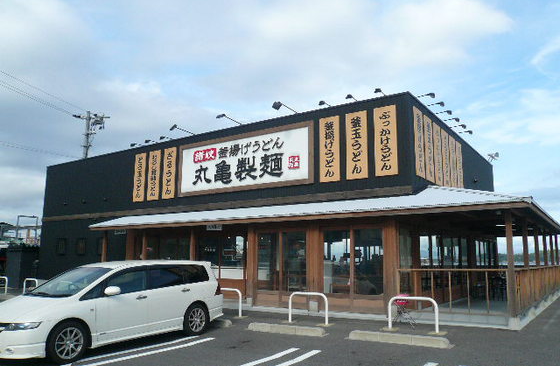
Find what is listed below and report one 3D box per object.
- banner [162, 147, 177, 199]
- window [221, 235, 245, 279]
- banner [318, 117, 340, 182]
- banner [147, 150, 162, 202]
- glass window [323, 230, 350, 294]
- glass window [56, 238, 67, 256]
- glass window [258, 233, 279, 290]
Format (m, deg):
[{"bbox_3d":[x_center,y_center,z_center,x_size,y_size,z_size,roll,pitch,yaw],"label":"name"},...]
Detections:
[{"bbox_3d":[-4.552,-0.385,18.618,0.701,2.099,0.060,-6,-12,34],"label":"banner"},{"bbox_3d":[-1.695,2.624,16.052,1.120,1.540,0.100,-6,-11,35],"label":"window"},{"bbox_3d":[1.574,-1.077,14.390,0.725,2.099,0.060,-6,-12,34],"label":"banner"},{"bbox_3d":[-5.328,-0.298,19.154,0.702,2.099,0.060,-6,-12,34],"label":"banner"},{"bbox_3d":[1.560,2.152,12.396,0.840,1.740,0.100,-6,-11,35],"label":"glass window"},{"bbox_3d":[-10.831,3.164,22.496,0.809,0.863,0.080,-6,-12,34],"label":"glass window"},{"bbox_3d":[-0.365,2.366,13.727,0.780,1.670,0.100,-6,-11,35],"label":"glass window"}]

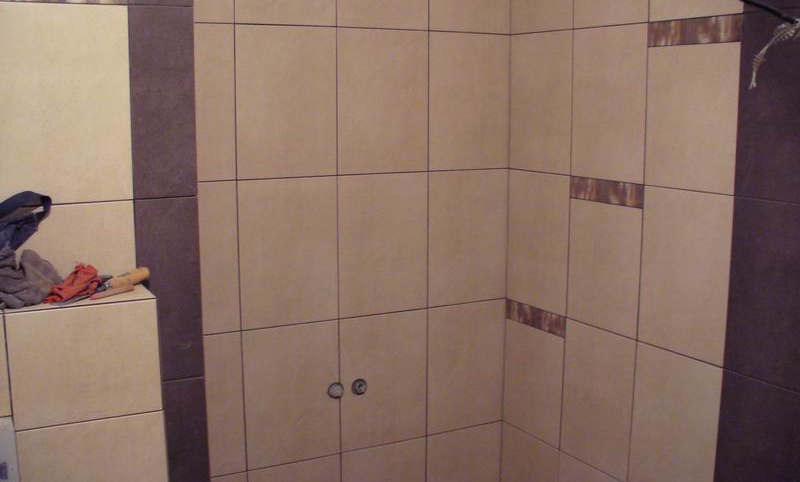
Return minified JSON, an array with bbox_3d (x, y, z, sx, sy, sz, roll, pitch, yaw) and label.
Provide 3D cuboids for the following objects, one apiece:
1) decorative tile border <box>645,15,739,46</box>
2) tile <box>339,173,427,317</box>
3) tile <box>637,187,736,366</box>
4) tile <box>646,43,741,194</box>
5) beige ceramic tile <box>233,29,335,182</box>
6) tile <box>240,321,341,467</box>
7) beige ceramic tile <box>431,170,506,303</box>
[{"bbox_3d":[0.604,-0.429,1.749,0.010,0.054,0.254,-5,10,-29],"label":"decorative tile border"},{"bbox_3d":[-0.043,0.010,2.197,0.254,0.361,0.010,-5,10,-27],"label":"tile"},{"bbox_3d":[0.609,0.069,1.826,0.010,0.361,0.254,-5,10,-29],"label":"tile"},{"bbox_3d":[0.607,-0.256,1.774,0.010,0.305,0.254,-5,10,-29],"label":"tile"},{"bbox_3d":[-0.267,-0.328,2.023,0.254,0.361,0.010,-5,10,-27],"label":"beige ceramic tile"},{"bbox_3d":[-0.260,0.372,2.069,0.250,0.350,0.010,-5,10,-28],"label":"tile"},{"bbox_3d":[0.180,-0.009,2.254,0.250,0.350,0.010,-5,10,-28],"label":"beige ceramic tile"}]

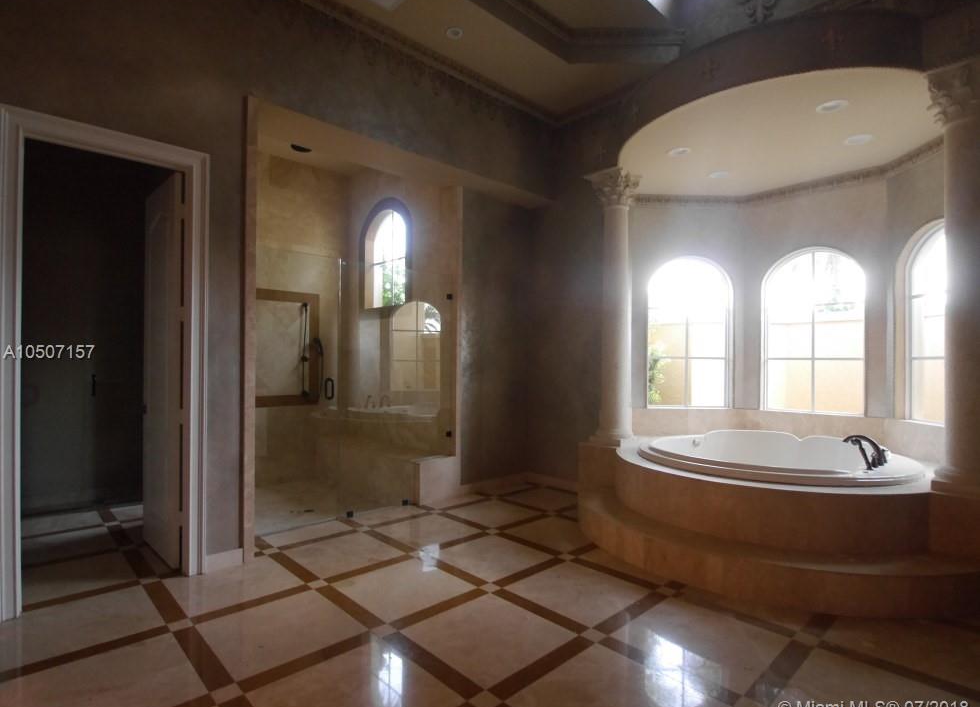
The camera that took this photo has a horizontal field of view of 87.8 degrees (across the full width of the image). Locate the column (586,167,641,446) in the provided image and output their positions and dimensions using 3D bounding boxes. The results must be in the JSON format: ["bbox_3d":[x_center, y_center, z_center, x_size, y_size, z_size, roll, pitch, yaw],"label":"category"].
[{"bbox_3d":[1.164,-0.409,4.743,0.375,2.479,0.375,2,-2,-44],"label":"column"}]

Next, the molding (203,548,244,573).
[{"bbox_3d":[-1.663,1.298,3.204,0.235,0.103,0.020,2,-2,-44],"label":"molding"}]

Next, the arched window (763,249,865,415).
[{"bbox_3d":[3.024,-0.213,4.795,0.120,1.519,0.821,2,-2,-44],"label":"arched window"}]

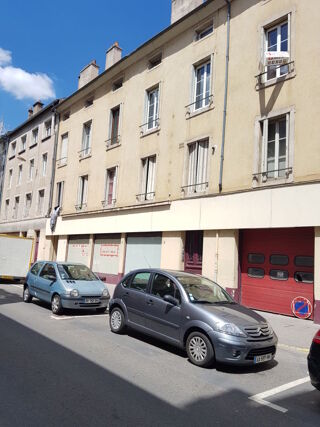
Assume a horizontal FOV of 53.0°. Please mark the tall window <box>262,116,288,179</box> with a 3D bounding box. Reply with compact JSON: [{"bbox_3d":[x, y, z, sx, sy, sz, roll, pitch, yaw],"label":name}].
[{"bbox_3d":[4.002,-2.213,11.004,0.200,2.190,1.040,11,-11,-41],"label":"tall window"}]

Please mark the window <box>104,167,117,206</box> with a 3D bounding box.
[{"bbox_3d":[-2.693,-1.536,18.292,0.200,2.190,1.080,11,-11,-41],"label":"window"}]

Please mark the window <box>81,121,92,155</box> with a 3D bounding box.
[{"bbox_3d":[-4.830,-4.931,21.418,0.200,2.400,1.050,11,-11,-41],"label":"window"}]

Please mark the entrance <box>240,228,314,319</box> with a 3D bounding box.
[{"bbox_3d":[3.788,1.876,10.561,0.200,2.740,2.540,11,-11,-41],"label":"entrance"}]

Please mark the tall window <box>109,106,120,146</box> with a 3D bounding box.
[{"bbox_3d":[-2.627,-5.147,19.018,0.200,2.400,1.020,11,-11,-41],"label":"tall window"}]

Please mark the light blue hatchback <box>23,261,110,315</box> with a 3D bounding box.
[{"bbox_3d":[-2.969,2.258,10.211,1.640,1.420,3.430,11,-11,-40],"label":"light blue hatchback"}]

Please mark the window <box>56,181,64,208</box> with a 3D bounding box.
[{"bbox_3d":[-7.356,-1.198,23.706,0.197,2.187,1.133,11,-11,-41],"label":"window"}]

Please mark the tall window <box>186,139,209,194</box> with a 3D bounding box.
[{"bbox_3d":[1.622,-1.979,13.595,0.197,2.236,1.271,11,-11,-41],"label":"tall window"}]

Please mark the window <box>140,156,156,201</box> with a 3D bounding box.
[{"bbox_3d":[-0.574,-1.765,16.063,0.197,2.187,1.251,11,-11,-41],"label":"window"}]

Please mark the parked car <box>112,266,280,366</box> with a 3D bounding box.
[{"bbox_3d":[0.527,1.963,6.720,1.680,1.520,3.850,11,-11,-39],"label":"parked car"}]

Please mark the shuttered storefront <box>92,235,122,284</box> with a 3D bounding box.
[{"bbox_3d":[-2.987,2.472,17.936,0.197,2.620,2.955,11,-11,-41],"label":"shuttered storefront"}]

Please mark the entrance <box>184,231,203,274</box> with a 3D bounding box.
[{"bbox_3d":[1.398,2.058,13.200,0.197,2.630,1.152,11,-11,-41],"label":"entrance"}]

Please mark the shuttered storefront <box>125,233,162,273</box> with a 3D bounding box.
[{"bbox_3d":[-0.870,2.266,15.557,0.197,2.610,2.935,11,-11,-41],"label":"shuttered storefront"}]

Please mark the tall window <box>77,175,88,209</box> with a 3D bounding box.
[{"bbox_3d":[-5.023,-1.376,21.074,0.197,2.197,1.280,11,-11,-41],"label":"tall window"}]

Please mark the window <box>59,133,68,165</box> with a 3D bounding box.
[{"bbox_3d":[-7.265,-4.823,24.390,0.197,2.463,1.280,11,-11,-41],"label":"window"}]

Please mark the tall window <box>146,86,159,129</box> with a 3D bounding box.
[{"bbox_3d":[-0.376,-5.378,16.568,0.200,2.380,1.050,11,-11,-41],"label":"tall window"}]

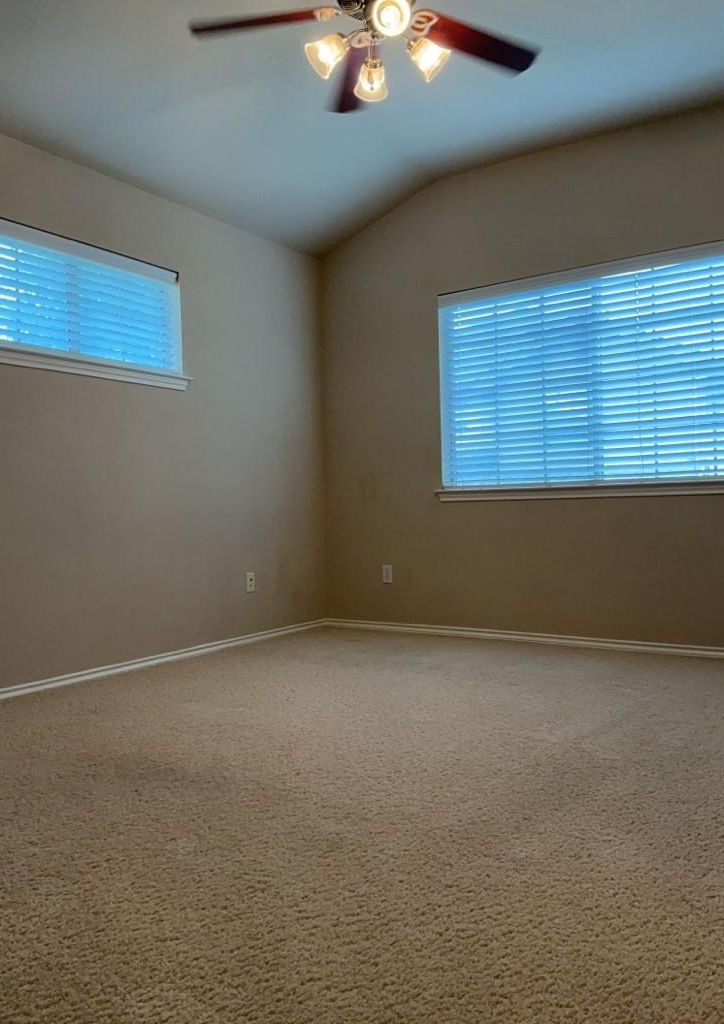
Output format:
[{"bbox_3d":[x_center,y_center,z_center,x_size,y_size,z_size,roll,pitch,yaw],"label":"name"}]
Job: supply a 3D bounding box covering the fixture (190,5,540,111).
[{"bbox_3d":[0.066,-1.721,2.708,1.280,0.460,1.260,-1,1,0],"label":"fixture"}]

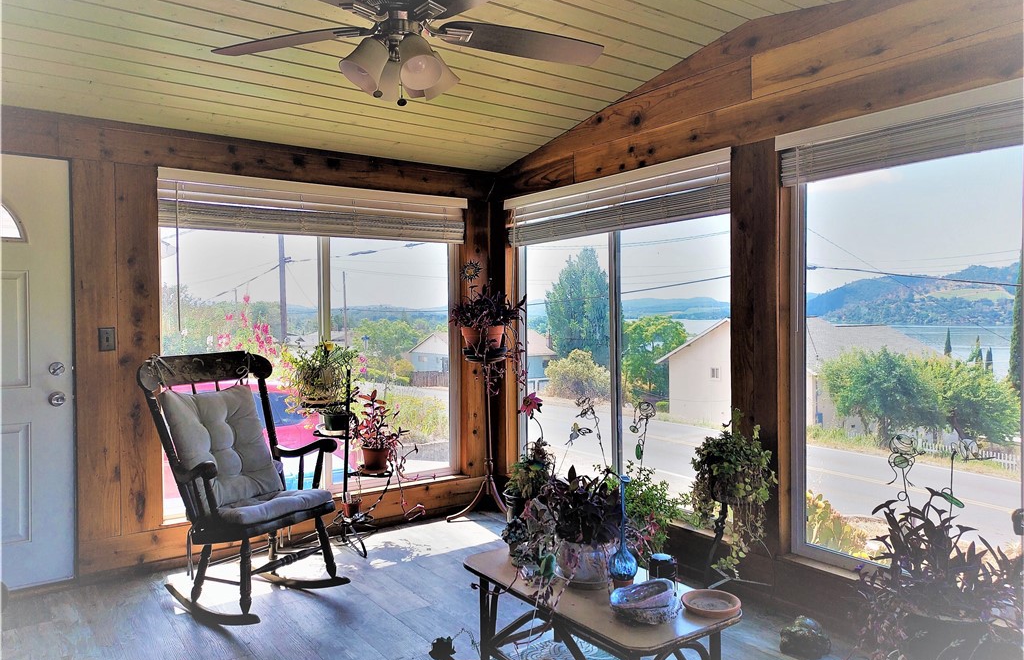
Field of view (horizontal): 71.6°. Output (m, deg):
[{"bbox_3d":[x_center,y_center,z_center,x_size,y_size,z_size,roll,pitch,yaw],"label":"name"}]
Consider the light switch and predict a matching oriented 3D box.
[{"bbox_3d":[-1.999,0.049,3.509,0.072,0.117,0.018,-1,1,-35],"label":"light switch"}]

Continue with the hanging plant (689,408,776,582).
[{"bbox_3d":[0.905,0.668,2.900,0.350,0.700,0.330,0,1,17],"label":"hanging plant"}]

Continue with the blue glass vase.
[{"bbox_3d":[0.380,0.680,2.420,0.100,0.370,0.100,0,1,0],"label":"blue glass vase"}]

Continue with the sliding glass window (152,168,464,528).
[{"bbox_3d":[-1.073,0.067,4.207,1.830,1.830,0.110,-1,1,-35],"label":"sliding glass window"}]

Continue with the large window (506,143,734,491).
[{"bbox_3d":[0.542,0.051,4.020,0.110,1.820,1.820,-1,1,-35],"label":"large window"}]

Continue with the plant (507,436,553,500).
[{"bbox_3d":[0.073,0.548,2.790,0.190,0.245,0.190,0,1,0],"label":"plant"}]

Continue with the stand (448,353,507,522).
[{"bbox_3d":[-0.156,0.678,4.520,0.430,1.050,0.430,0,1,0],"label":"stand"}]

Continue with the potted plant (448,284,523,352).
[{"bbox_3d":[-0.157,-0.067,4.540,0.460,0.450,0.410,0,1,-2],"label":"potted plant"}]

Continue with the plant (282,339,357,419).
[{"bbox_3d":[-1.085,0.284,4.000,0.420,0.440,0.390,-1,1,-15],"label":"plant"}]

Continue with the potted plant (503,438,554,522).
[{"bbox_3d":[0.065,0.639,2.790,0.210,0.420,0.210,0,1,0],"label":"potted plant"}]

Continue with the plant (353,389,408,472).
[{"bbox_3d":[-0.745,0.569,4.020,0.310,0.470,0.290,0,1,-11],"label":"plant"}]

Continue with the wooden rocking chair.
[{"bbox_3d":[-1.228,0.681,3.380,0.720,1.130,0.680,0,1,30],"label":"wooden rocking chair"}]

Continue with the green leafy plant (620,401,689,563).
[{"bbox_3d":[0.586,0.699,2.980,0.350,0.800,0.340,0,1,0],"label":"green leafy plant"}]

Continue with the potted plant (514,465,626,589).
[{"bbox_3d":[0.195,0.671,2.450,0.380,0.420,0.340,0,1,0],"label":"potted plant"}]

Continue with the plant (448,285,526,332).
[{"bbox_3d":[-0.155,-0.136,4.500,0.490,0.285,0.430,0,1,0],"label":"plant"}]

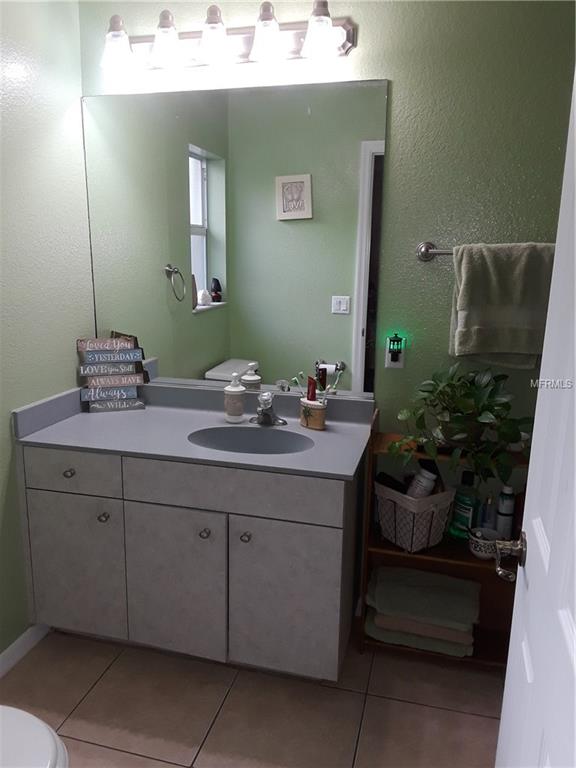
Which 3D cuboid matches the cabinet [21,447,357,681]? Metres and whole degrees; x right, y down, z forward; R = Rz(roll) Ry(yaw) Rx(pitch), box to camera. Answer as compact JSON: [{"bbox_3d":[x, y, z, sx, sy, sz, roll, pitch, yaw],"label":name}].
[{"bbox_3d":[-0.318,0.581,2.374,1.145,0.795,0.540,4,13,14],"label":"cabinet"}]

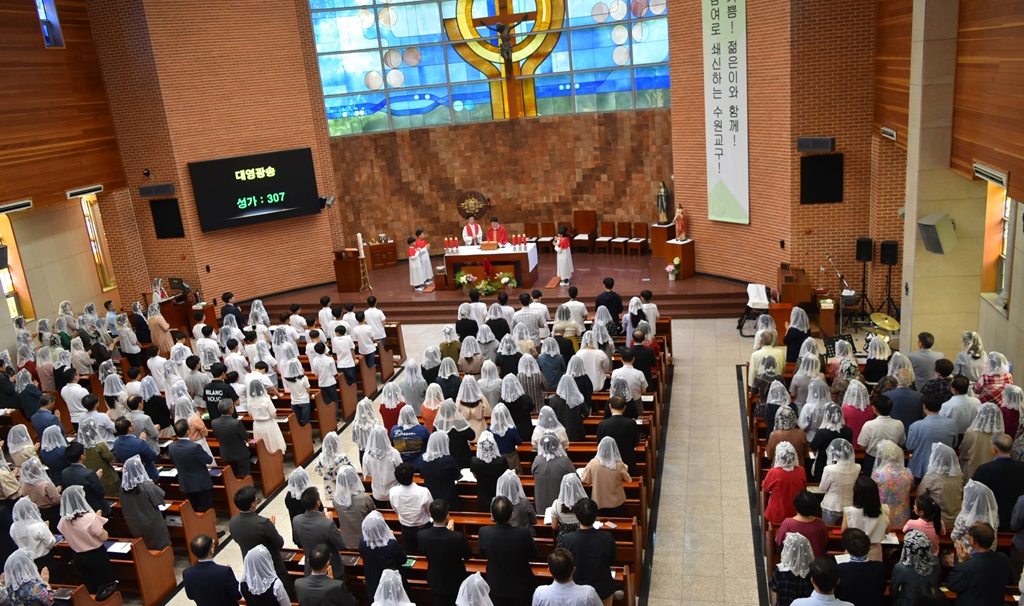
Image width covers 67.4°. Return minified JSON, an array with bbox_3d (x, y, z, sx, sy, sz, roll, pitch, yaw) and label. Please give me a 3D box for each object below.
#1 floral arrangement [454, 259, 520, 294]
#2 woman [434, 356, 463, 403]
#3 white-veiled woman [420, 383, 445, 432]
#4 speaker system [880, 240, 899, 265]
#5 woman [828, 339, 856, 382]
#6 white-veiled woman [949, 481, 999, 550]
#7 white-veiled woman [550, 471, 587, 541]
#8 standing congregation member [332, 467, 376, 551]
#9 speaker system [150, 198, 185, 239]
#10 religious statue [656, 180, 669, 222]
[{"bbox_3d":[-0.719,-0.747,20.878,1.700,0.860,0.550,-2,15,15],"label":"floral arrangement"},{"bbox_3d":[-0.839,1.543,11.462,0.440,1.572,0.360,-2,16,15],"label":"woman"},{"bbox_3d":[-0.978,1.815,10.629,0.430,1.516,0.360,-2,16,15],"label":"white-veiled woman"},{"bbox_3d":[7.693,-1.022,15.650,0.340,0.520,0.320,0,16,21],"label":"speaker system"},{"bbox_3d":[4.529,1.233,10.595,0.450,1.545,0.370,-2,16,15],"label":"woman"},{"bbox_3d":[4.107,2.280,6.871,0.480,1.581,0.380,-2,16,15],"label":"white-veiled woman"},{"bbox_3d":[0.663,2.526,8.229,0.460,1.547,0.380,-3,15,11],"label":"white-veiled woman"},{"bbox_3d":[-1.772,2.591,8.870,0.470,1.551,0.380,-2,15,15],"label":"standing congregation member"},{"bbox_3d":[-8.923,-2.180,19.959,0.800,0.990,0.120,-2,17,15],"label":"speaker system"},{"bbox_3d":[4.155,-2.723,21.139,0.330,1.157,0.360,-17,19,-36],"label":"religious statue"}]

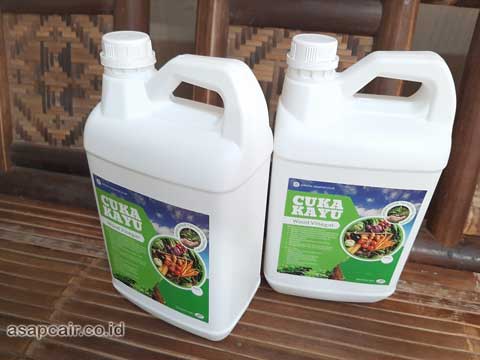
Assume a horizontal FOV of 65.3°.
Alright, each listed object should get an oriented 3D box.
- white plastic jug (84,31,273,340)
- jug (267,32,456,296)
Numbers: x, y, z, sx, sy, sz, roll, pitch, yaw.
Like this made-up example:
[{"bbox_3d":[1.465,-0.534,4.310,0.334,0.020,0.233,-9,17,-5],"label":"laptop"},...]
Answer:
[{"bbox_3d":[-0.063,0.010,0.416,0.184,0.306,0.126,18,37,22],"label":"white plastic jug"},{"bbox_3d":[0.127,-0.004,0.443,0.184,0.306,0.126,5,34,3],"label":"jug"}]

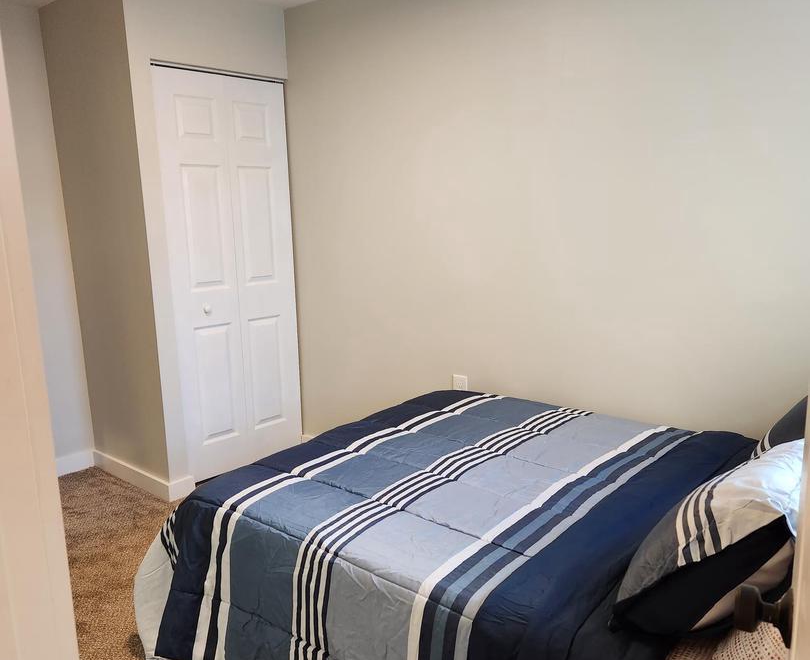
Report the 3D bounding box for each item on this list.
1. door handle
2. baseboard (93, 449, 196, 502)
[{"bbox_3d":[0.431,0.340,0.866,0.063,0.074,0.074,4,12,27],"label":"door handle"},{"bbox_3d":[-1.403,0.750,3.820,0.774,0.093,0.134,8,14,40],"label":"baseboard"}]

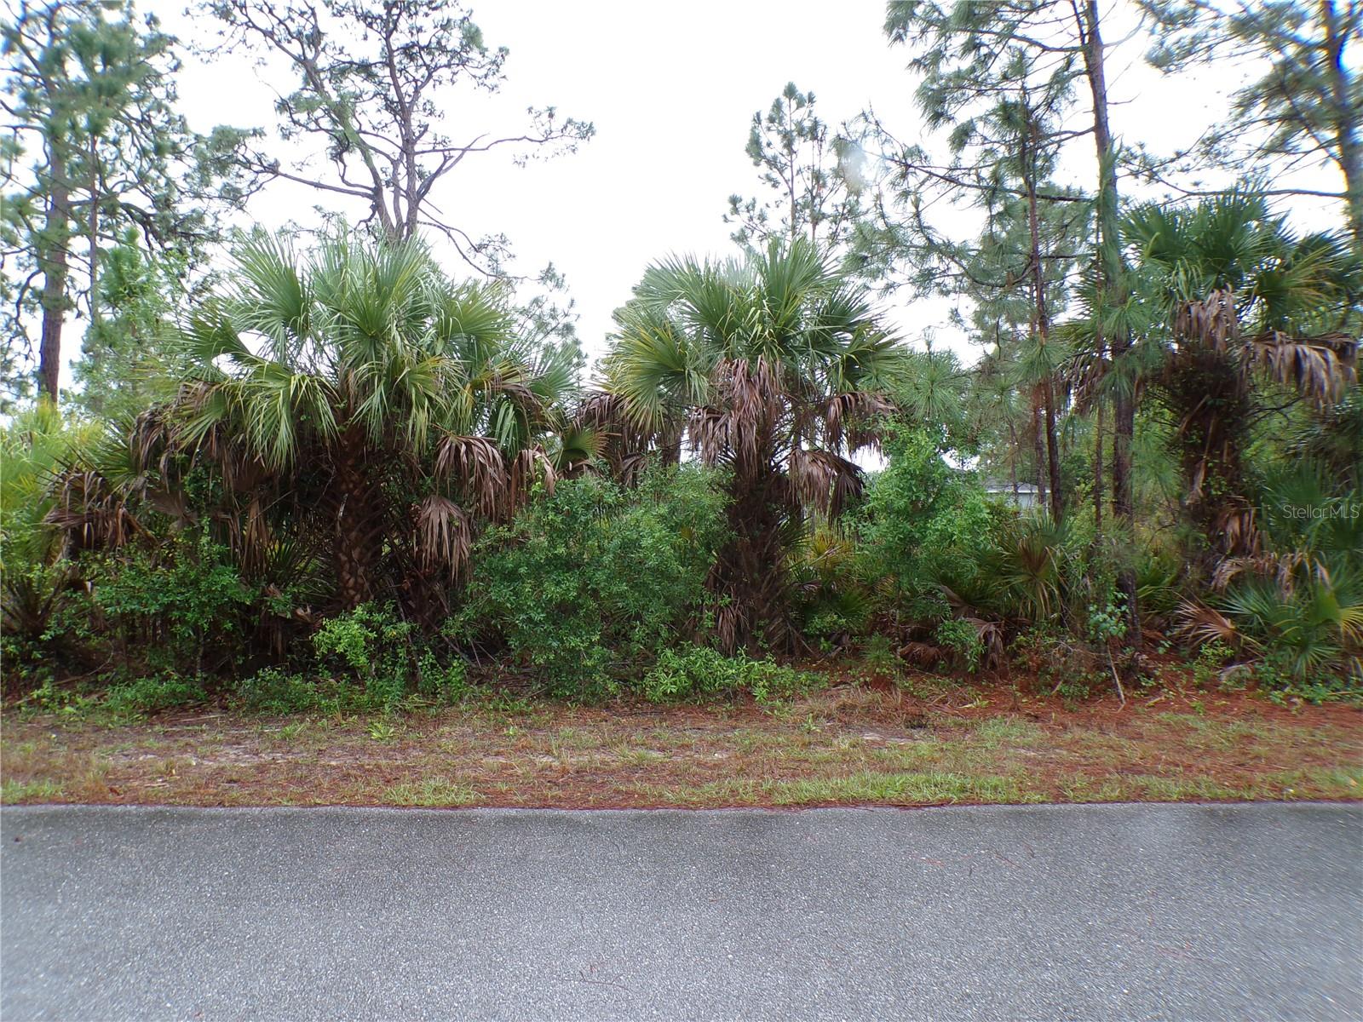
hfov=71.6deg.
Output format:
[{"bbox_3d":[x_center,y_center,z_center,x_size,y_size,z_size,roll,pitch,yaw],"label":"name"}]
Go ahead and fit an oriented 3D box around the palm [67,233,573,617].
[{"bbox_3d":[-3.967,-0.861,10.400,5.300,4.350,4.000,0,0,0],"label":"palm"}]

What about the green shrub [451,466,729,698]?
[{"bbox_3d":[-0.887,0.672,9.100,2.600,2.200,1.800,0,0,0],"label":"green shrub"}]

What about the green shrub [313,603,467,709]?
[{"bbox_3d":[-2.619,1.298,8.500,1.370,0.950,0.950,0,0,0],"label":"green shrub"}]

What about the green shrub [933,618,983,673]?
[{"bbox_3d":[2.847,1.372,9.700,0.510,0.550,0.450,0,0,0],"label":"green shrub"}]

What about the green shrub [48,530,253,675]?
[{"bbox_3d":[-5.347,0.915,9.500,2.050,1.450,1.300,0,0,0],"label":"green shrub"}]

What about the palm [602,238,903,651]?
[{"bbox_3d":[0.787,-0.728,10.500,3.300,4.500,3.100,0,0,0],"label":"palm"}]

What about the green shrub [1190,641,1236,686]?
[{"bbox_3d":[5.111,1.461,9.100,0.440,0.460,0.400,0,0,0],"label":"green shrub"}]

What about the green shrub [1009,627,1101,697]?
[{"bbox_3d":[3.535,1.429,8.900,0.860,0.660,0.700,0,0,0],"label":"green shrub"}]

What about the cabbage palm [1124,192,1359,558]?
[{"bbox_3d":[6.476,-1.283,11.000,2.900,4.700,2.800,0,0,0],"label":"cabbage palm"}]

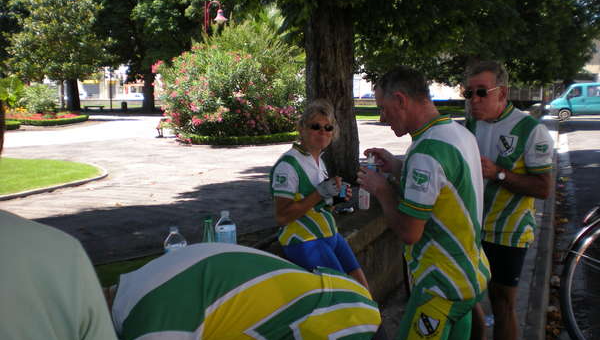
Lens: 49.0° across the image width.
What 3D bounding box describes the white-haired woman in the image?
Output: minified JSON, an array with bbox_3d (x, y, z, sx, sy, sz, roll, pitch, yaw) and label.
[{"bbox_3d":[0.130,0.318,3.508,0.680,1.380,0.520,5,8,38],"label":"white-haired woman"}]

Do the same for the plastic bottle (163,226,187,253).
[{"bbox_3d":[-0.515,0.387,2.731,0.088,0.310,0.088,0,6,0],"label":"plastic bottle"}]

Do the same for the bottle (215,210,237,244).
[{"bbox_3d":[-0.319,0.328,2.855,0.088,0.310,0.088,0,6,0],"label":"bottle"}]

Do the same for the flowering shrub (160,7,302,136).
[{"bbox_3d":[-1.546,-2.180,15.151,3.250,2.961,2.900,0,6,0],"label":"flowering shrub"}]

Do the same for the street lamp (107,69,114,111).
[{"bbox_3d":[-12.325,-5.376,42.666,0.450,3.098,0.450,0,6,0],"label":"street lamp"}]

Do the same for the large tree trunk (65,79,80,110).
[{"bbox_3d":[-14.421,-4.879,41.716,0.850,2.340,0.850,0,6,0],"label":"large tree trunk"}]

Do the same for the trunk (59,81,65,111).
[{"bbox_3d":[-15.152,-4.755,41.730,0.380,2.089,0.380,0,6,0],"label":"trunk"}]

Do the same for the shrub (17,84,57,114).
[{"bbox_3d":[-11.087,-2.936,27.846,1.750,1.429,1.600,0,6,0],"label":"shrub"}]

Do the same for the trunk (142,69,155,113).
[{"bbox_3d":[-9.055,-4.769,39.212,0.680,2.802,0.680,0,6,0],"label":"trunk"}]

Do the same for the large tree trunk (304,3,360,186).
[{"bbox_3d":[0.323,-0.809,6.651,0.520,1.907,0.500,0,6,0],"label":"large tree trunk"}]

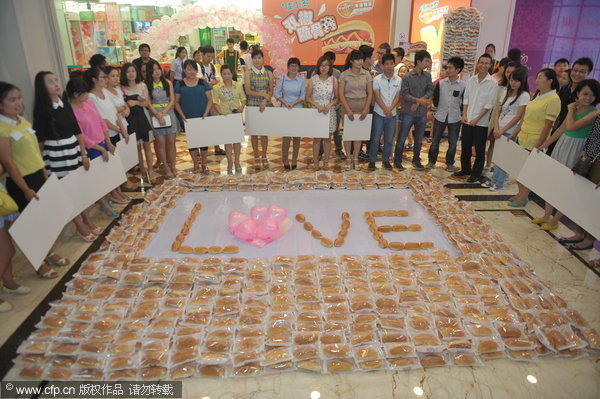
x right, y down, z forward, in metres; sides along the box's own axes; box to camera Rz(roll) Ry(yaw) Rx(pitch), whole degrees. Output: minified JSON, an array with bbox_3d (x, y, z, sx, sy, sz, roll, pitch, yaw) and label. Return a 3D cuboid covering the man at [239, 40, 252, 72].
[{"bbox_3d":[-1.191,-2.613,8.949,0.460,1.720,0.300,6,24,14],"label":"man"}]

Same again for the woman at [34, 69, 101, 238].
[{"bbox_3d":[-2.319,-0.441,4.036,0.340,1.660,0.440,21,30,39],"label":"woman"}]

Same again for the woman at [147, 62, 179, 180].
[{"bbox_3d":[-1.967,-1.102,5.682,0.440,1.629,0.320,-10,25,-20],"label":"woman"}]

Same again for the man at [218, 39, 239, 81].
[{"bbox_3d":[-1.737,-3.166,10.246,0.580,1.770,0.300,-2,23,-4],"label":"man"}]

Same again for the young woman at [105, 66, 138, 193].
[{"bbox_3d":[-2.284,-0.883,5.125,0.380,1.600,0.450,15,27,32],"label":"young woman"}]

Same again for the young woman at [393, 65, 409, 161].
[{"bbox_3d":[1.626,-1.375,6.403,0.450,1.496,0.300,4,23,11],"label":"young woman"}]

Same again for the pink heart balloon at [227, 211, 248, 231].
[{"bbox_3d":[-0.675,0.231,4.390,0.230,0.170,0.210,13,26,27],"label":"pink heart balloon"}]

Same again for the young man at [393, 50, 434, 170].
[{"bbox_3d":[1.785,-1.329,6.058,0.490,1.760,0.340,-4,24,-11],"label":"young man"}]

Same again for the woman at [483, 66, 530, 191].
[{"bbox_3d":[2.725,-0.911,5.198,0.360,1.560,0.480,-19,29,-36],"label":"woman"}]

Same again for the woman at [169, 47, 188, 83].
[{"bbox_3d":[-2.402,-2.369,8.524,0.300,1.660,0.450,5,24,14],"label":"woman"}]

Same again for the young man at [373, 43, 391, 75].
[{"bbox_3d":[1.436,-1.834,7.092,0.500,1.750,0.320,21,31,41],"label":"young man"}]

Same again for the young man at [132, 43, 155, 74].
[{"bbox_3d":[-2.784,-1.952,7.431,0.520,1.750,0.320,-7,24,-16],"label":"young man"}]

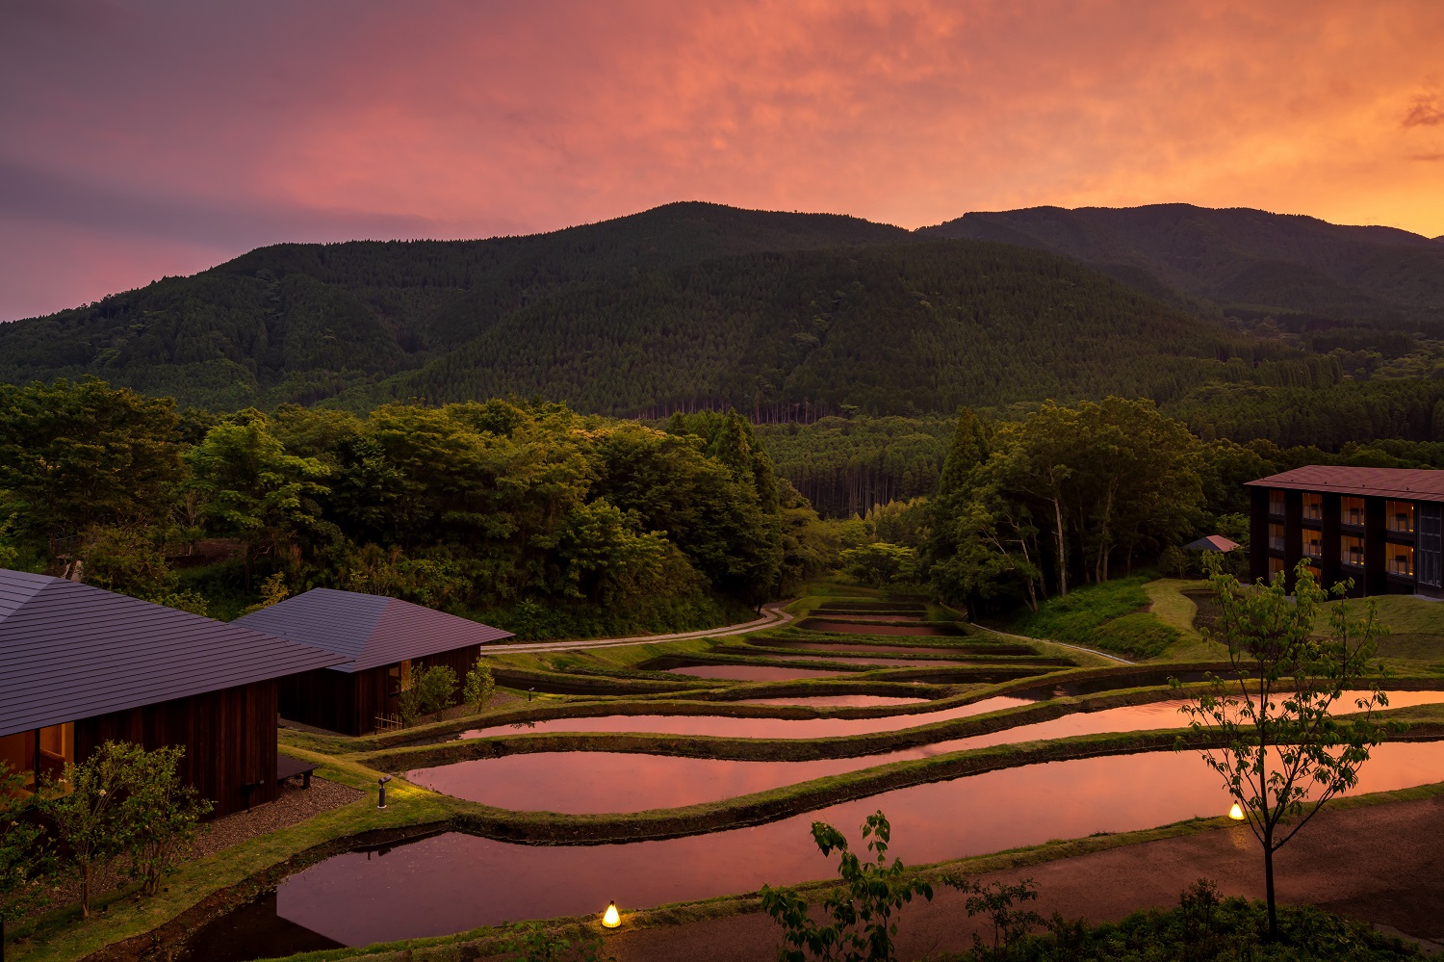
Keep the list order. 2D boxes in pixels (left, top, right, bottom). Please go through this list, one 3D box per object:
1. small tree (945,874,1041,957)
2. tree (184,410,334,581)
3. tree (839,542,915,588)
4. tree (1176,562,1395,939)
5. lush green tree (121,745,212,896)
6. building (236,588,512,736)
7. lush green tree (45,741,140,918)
[{"bbox_3d":[3.714,6.015,13.200,1.350,1.200,1.250,0,1,16],"label":"small tree"},{"bbox_3d":[-25.147,0.762,52.000,7.300,9.300,7.000,-1,1,-26],"label":"tree"},{"bbox_3d":[15.531,8.446,96.000,7.300,4.700,7.000,0,1,0],"label":"tree"},{"bbox_3d":[8.315,3.981,14.200,2.950,5.600,2.900,1,1,30],"label":"tree"},{"bbox_3d":[-9.296,5.685,16.100,1.400,2.500,1.400,-1,1,-30],"label":"lush green tree"},{"bbox_3d":[-16.400,7.500,43.000,11.300,4.800,8.700,1,2,33],"label":"building"},{"bbox_3d":[-10.074,5.573,15.400,1.400,2.800,1.400,-1,2,-33],"label":"lush green tree"}]

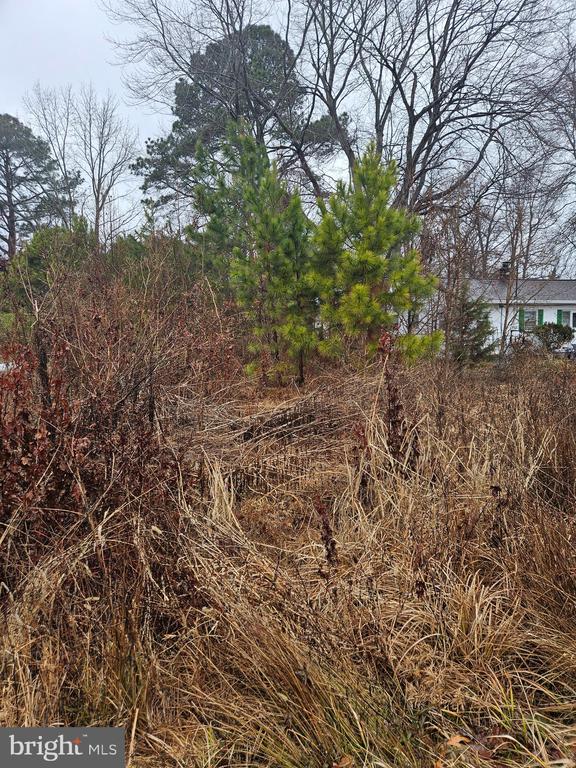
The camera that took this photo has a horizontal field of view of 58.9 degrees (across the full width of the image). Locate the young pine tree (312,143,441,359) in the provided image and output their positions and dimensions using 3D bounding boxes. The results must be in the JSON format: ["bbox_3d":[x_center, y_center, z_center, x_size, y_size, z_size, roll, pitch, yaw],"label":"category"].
[{"bbox_3d":[1.880,-2.400,10.800,2.650,5.000,2.600,0,6,0],"label":"young pine tree"}]

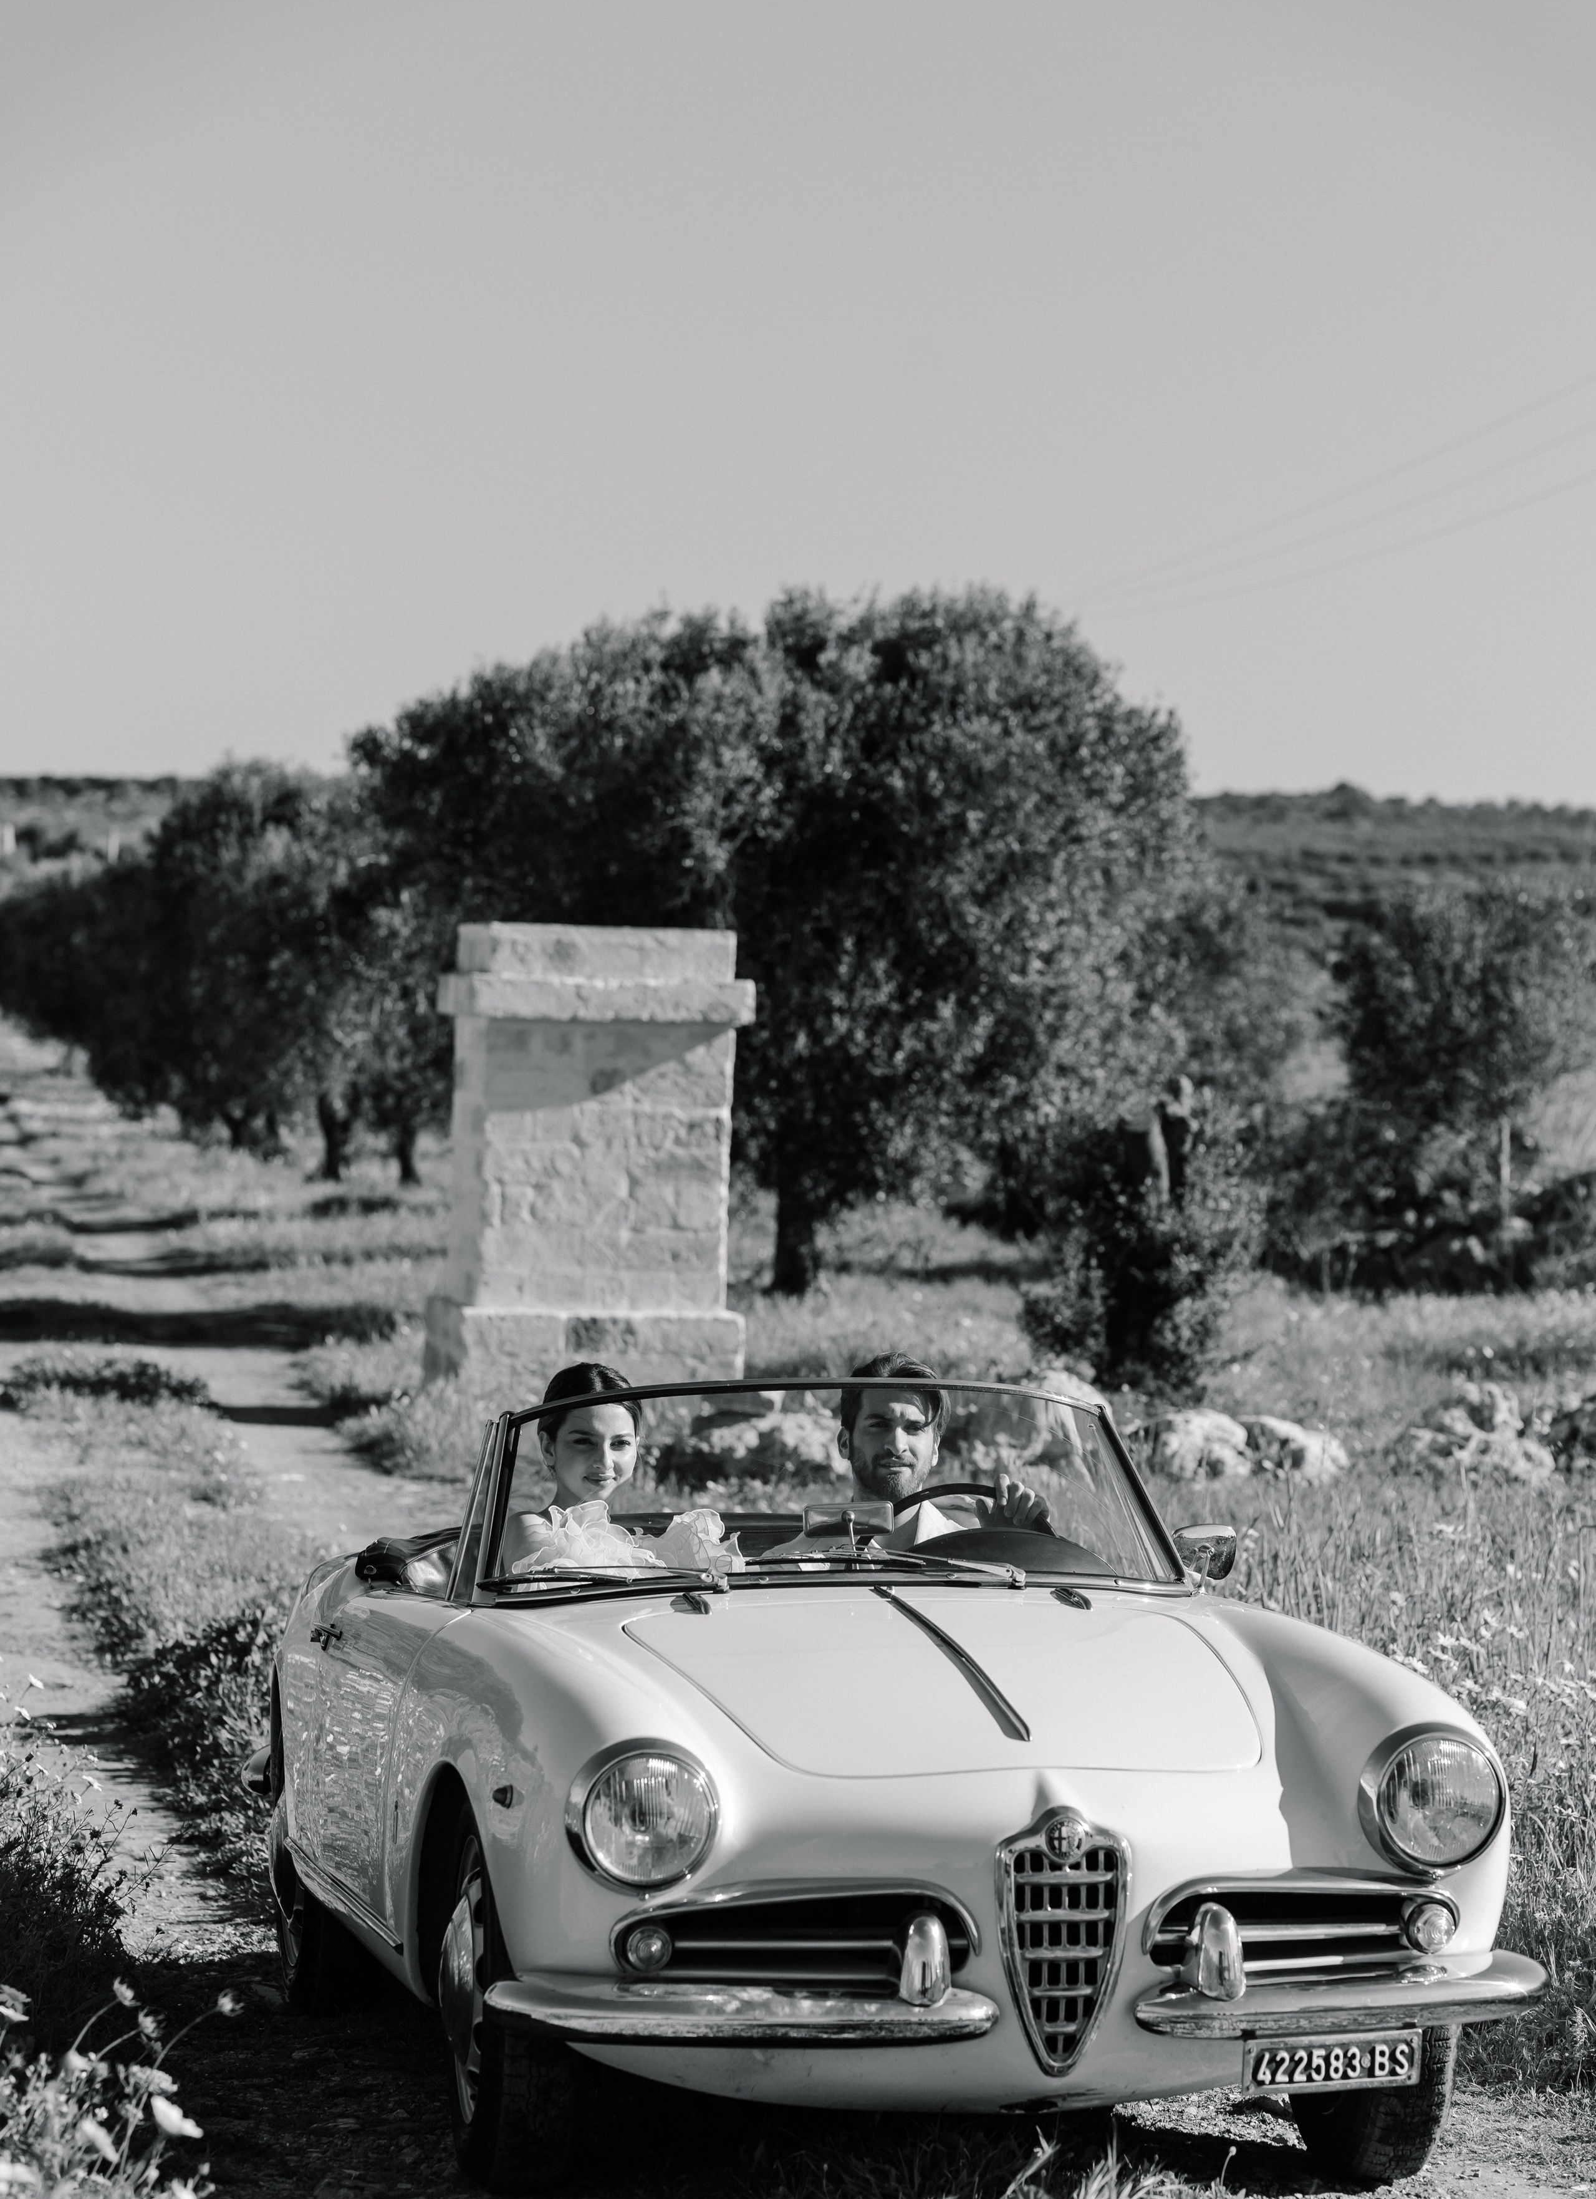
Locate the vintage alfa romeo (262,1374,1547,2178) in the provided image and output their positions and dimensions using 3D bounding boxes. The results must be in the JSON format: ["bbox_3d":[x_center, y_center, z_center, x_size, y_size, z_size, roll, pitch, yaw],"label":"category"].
[{"bbox_3d":[-0.019,1.022,9.476,1.560,1.210,3.870,1,-2,-12],"label":"vintage alfa romeo"}]

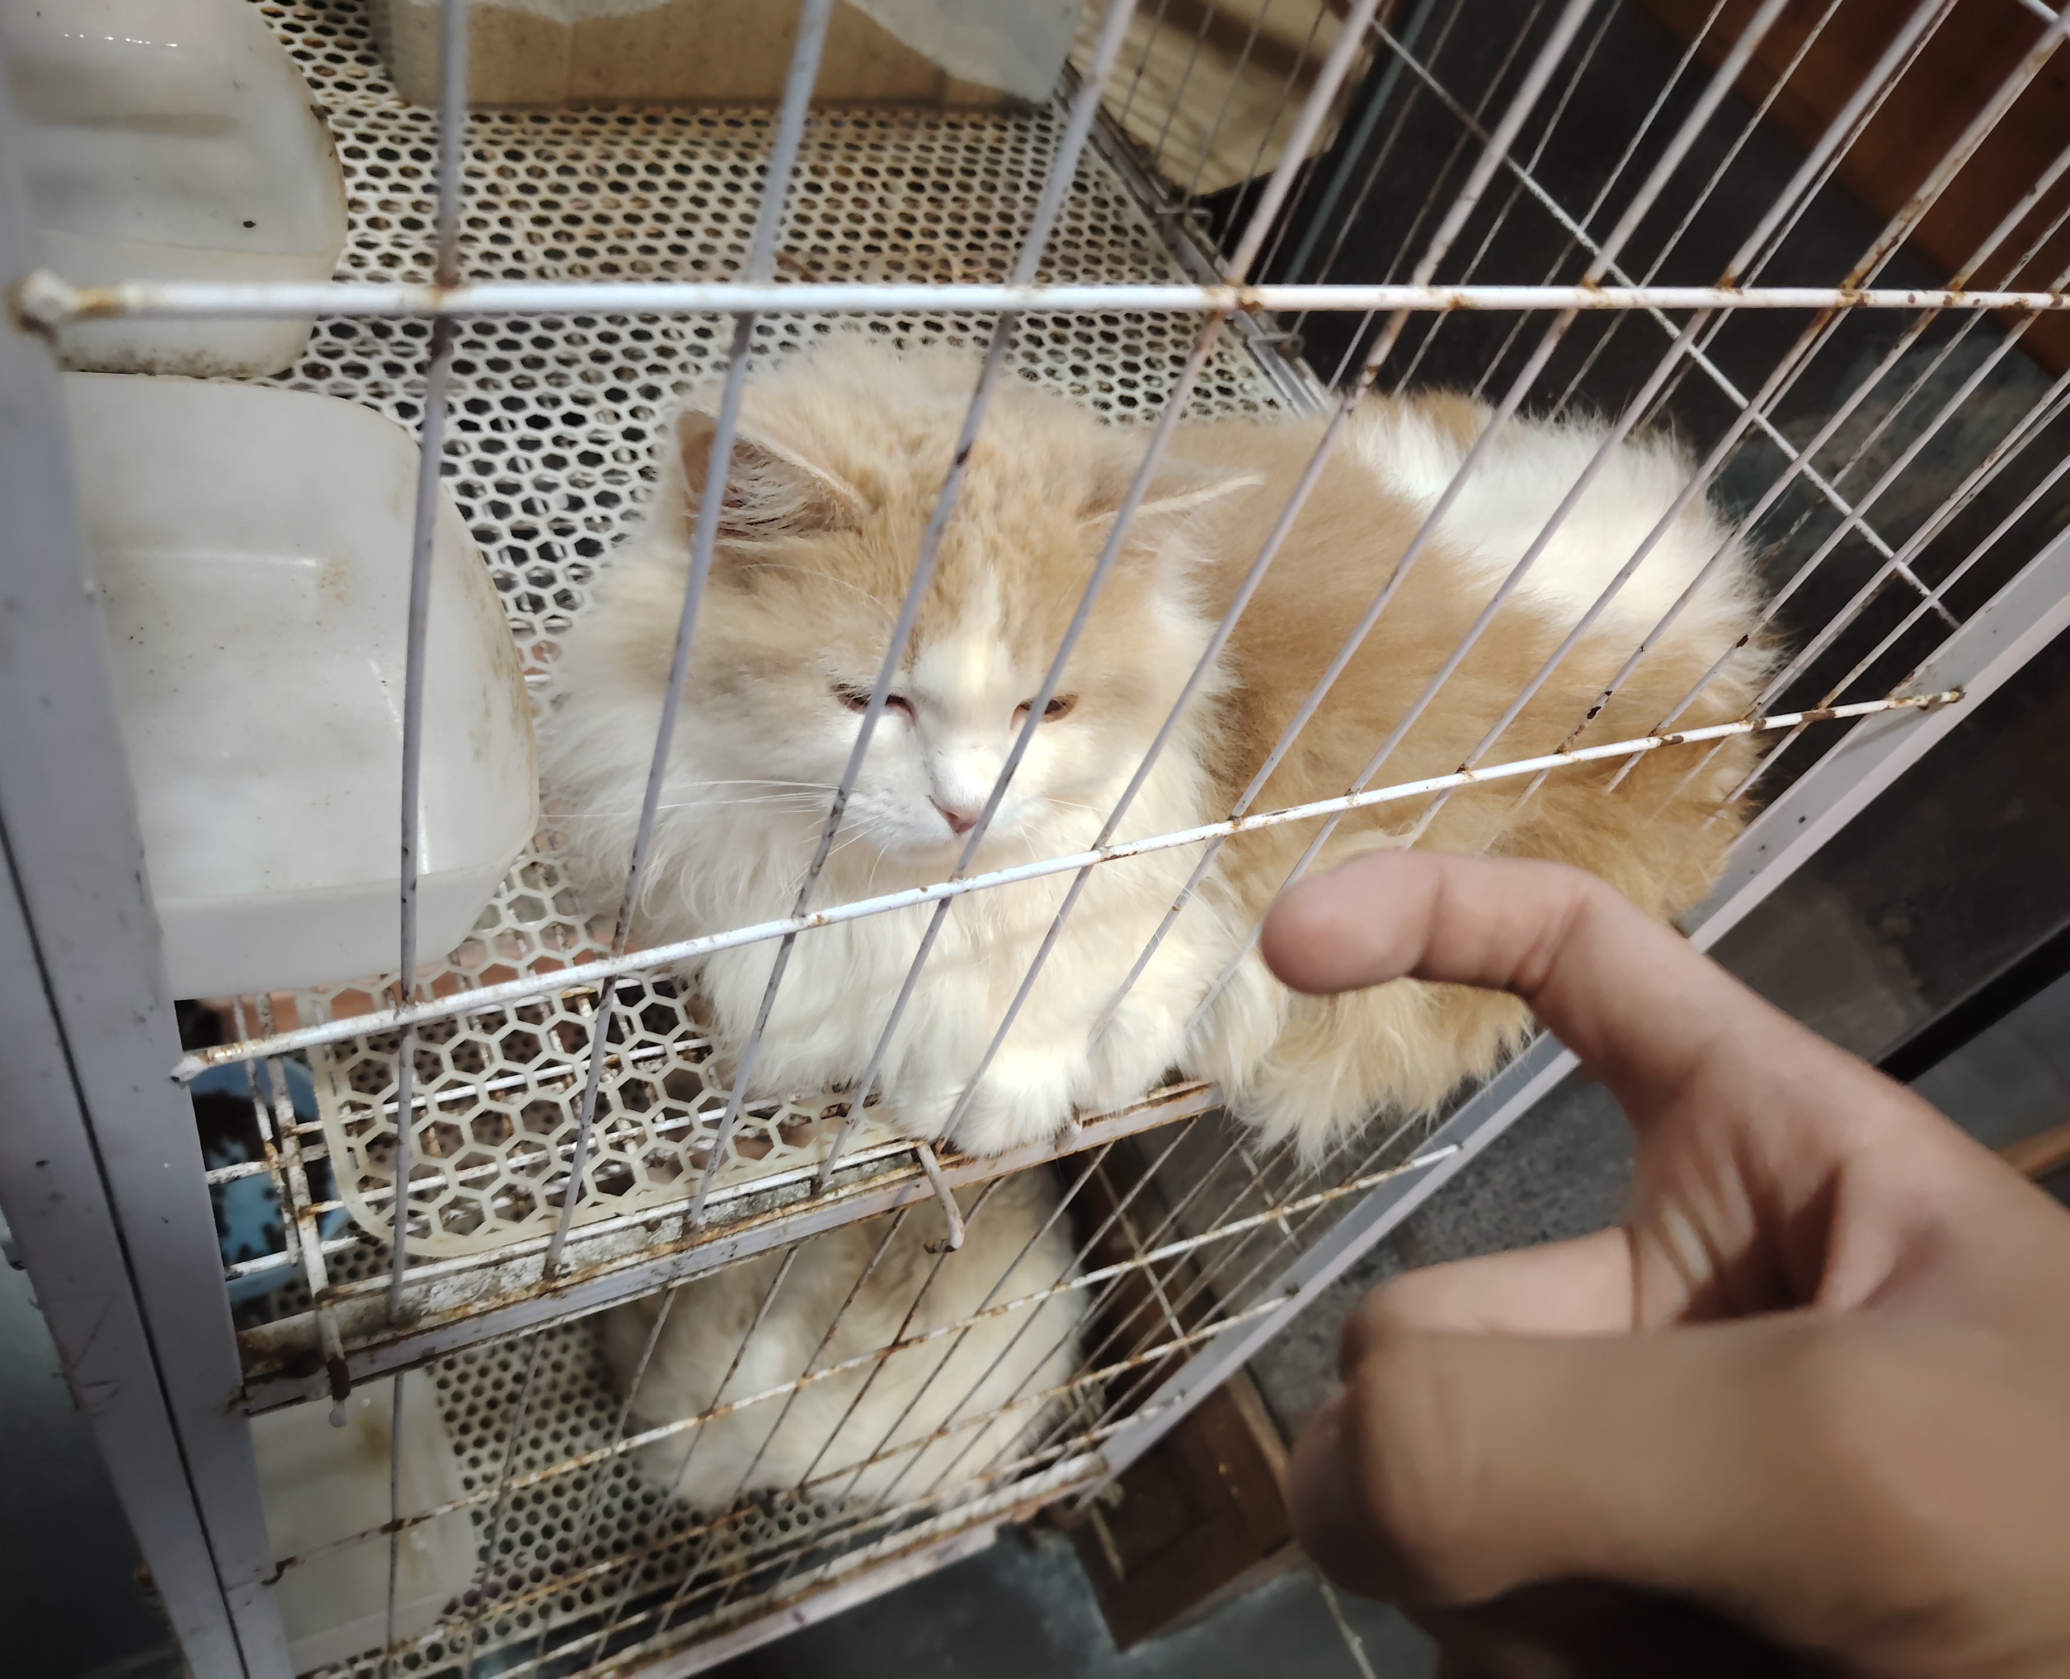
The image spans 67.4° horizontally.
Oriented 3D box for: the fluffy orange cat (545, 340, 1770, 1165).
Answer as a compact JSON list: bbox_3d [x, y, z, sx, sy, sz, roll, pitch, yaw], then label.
[{"bbox_3d":[0.050,-0.038,0.468,0.409,0.202,0.212,-9,56,-29],"label":"fluffy orange cat"}]

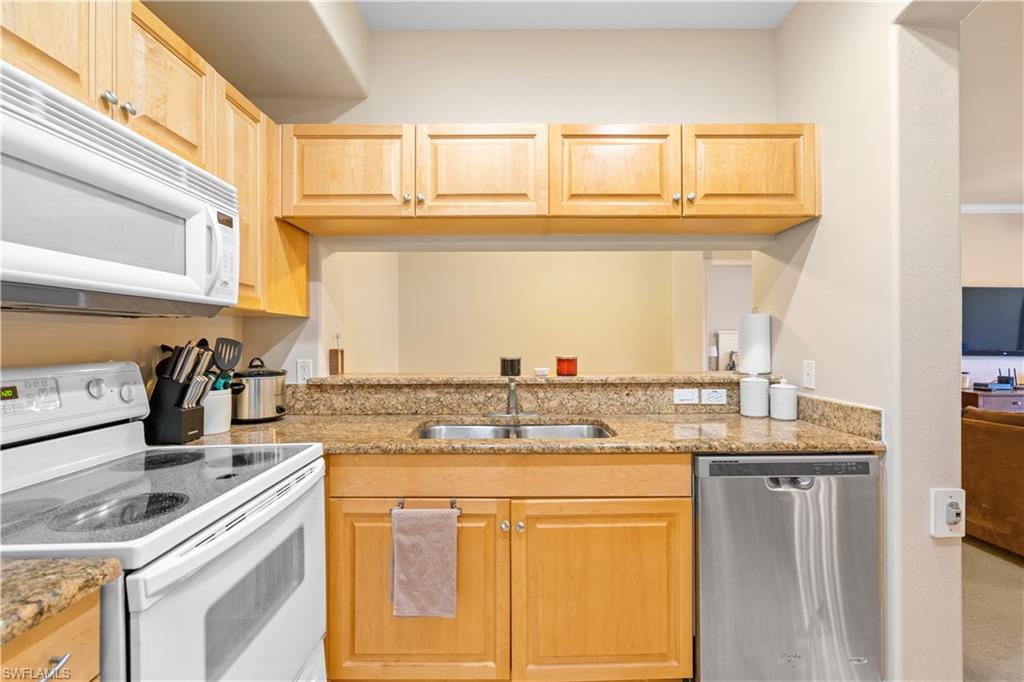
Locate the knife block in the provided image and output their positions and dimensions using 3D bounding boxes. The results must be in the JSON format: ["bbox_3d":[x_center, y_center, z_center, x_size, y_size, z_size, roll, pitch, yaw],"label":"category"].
[{"bbox_3d":[-1.183,0.234,1.596,0.130,0.230,0.110,0,0,0],"label":"knife block"}]

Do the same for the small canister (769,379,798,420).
[{"bbox_3d":[1.188,0.253,1.987,0.104,0.173,0.104,0,0,0],"label":"small canister"}]

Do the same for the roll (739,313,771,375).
[{"bbox_3d":[1.175,0.017,2.193,0.130,0.283,0.130,0,0,0],"label":"roll"}]

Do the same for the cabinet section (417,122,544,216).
[{"bbox_3d":[-0.121,-0.684,1.985,0.535,0.375,0.315,0,0,0],"label":"cabinet section"}]

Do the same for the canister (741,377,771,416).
[{"bbox_3d":[1.096,0.248,2.054,0.117,0.183,0.117,0,0,0],"label":"canister"}]

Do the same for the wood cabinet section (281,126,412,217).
[{"bbox_3d":[-0.656,-0.684,1.985,0.535,0.375,0.315,0,0,0],"label":"wood cabinet section"}]

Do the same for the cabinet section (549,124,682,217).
[{"bbox_3d":[0.416,-0.684,1.985,0.537,0.375,0.315,0,0,0],"label":"cabinet section"}]

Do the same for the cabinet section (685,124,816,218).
[{"bbox_3d":[0.960,-0.684,1.985,0.550,0.378,0.315,0,0,0],"label":"cabinet section"}]

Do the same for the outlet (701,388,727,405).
[{"bbox_3d":[0.933,0.258,2.101,0.115,0.070,0.009,0,0,0],"label":"outlet"}]

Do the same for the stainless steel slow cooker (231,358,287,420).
[{"bbox_3d":[-1.095,0.205,1.950,0.245,0.265,0.310,0,0,10],"label":"stainless steel slow cooker"}]

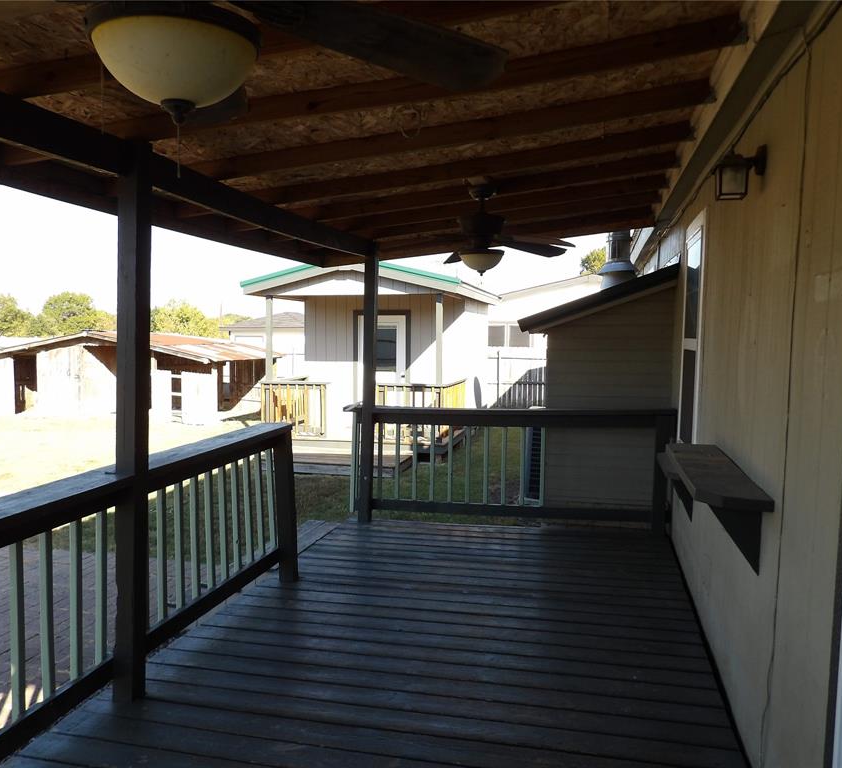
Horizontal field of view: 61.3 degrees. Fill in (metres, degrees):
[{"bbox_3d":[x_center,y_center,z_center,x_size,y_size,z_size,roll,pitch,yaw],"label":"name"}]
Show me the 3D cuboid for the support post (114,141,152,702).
[{"bbox_3d":[-1.186,0.173,2.925,0.094,2.268,0.094,2,4,14],"label":"support post"}]

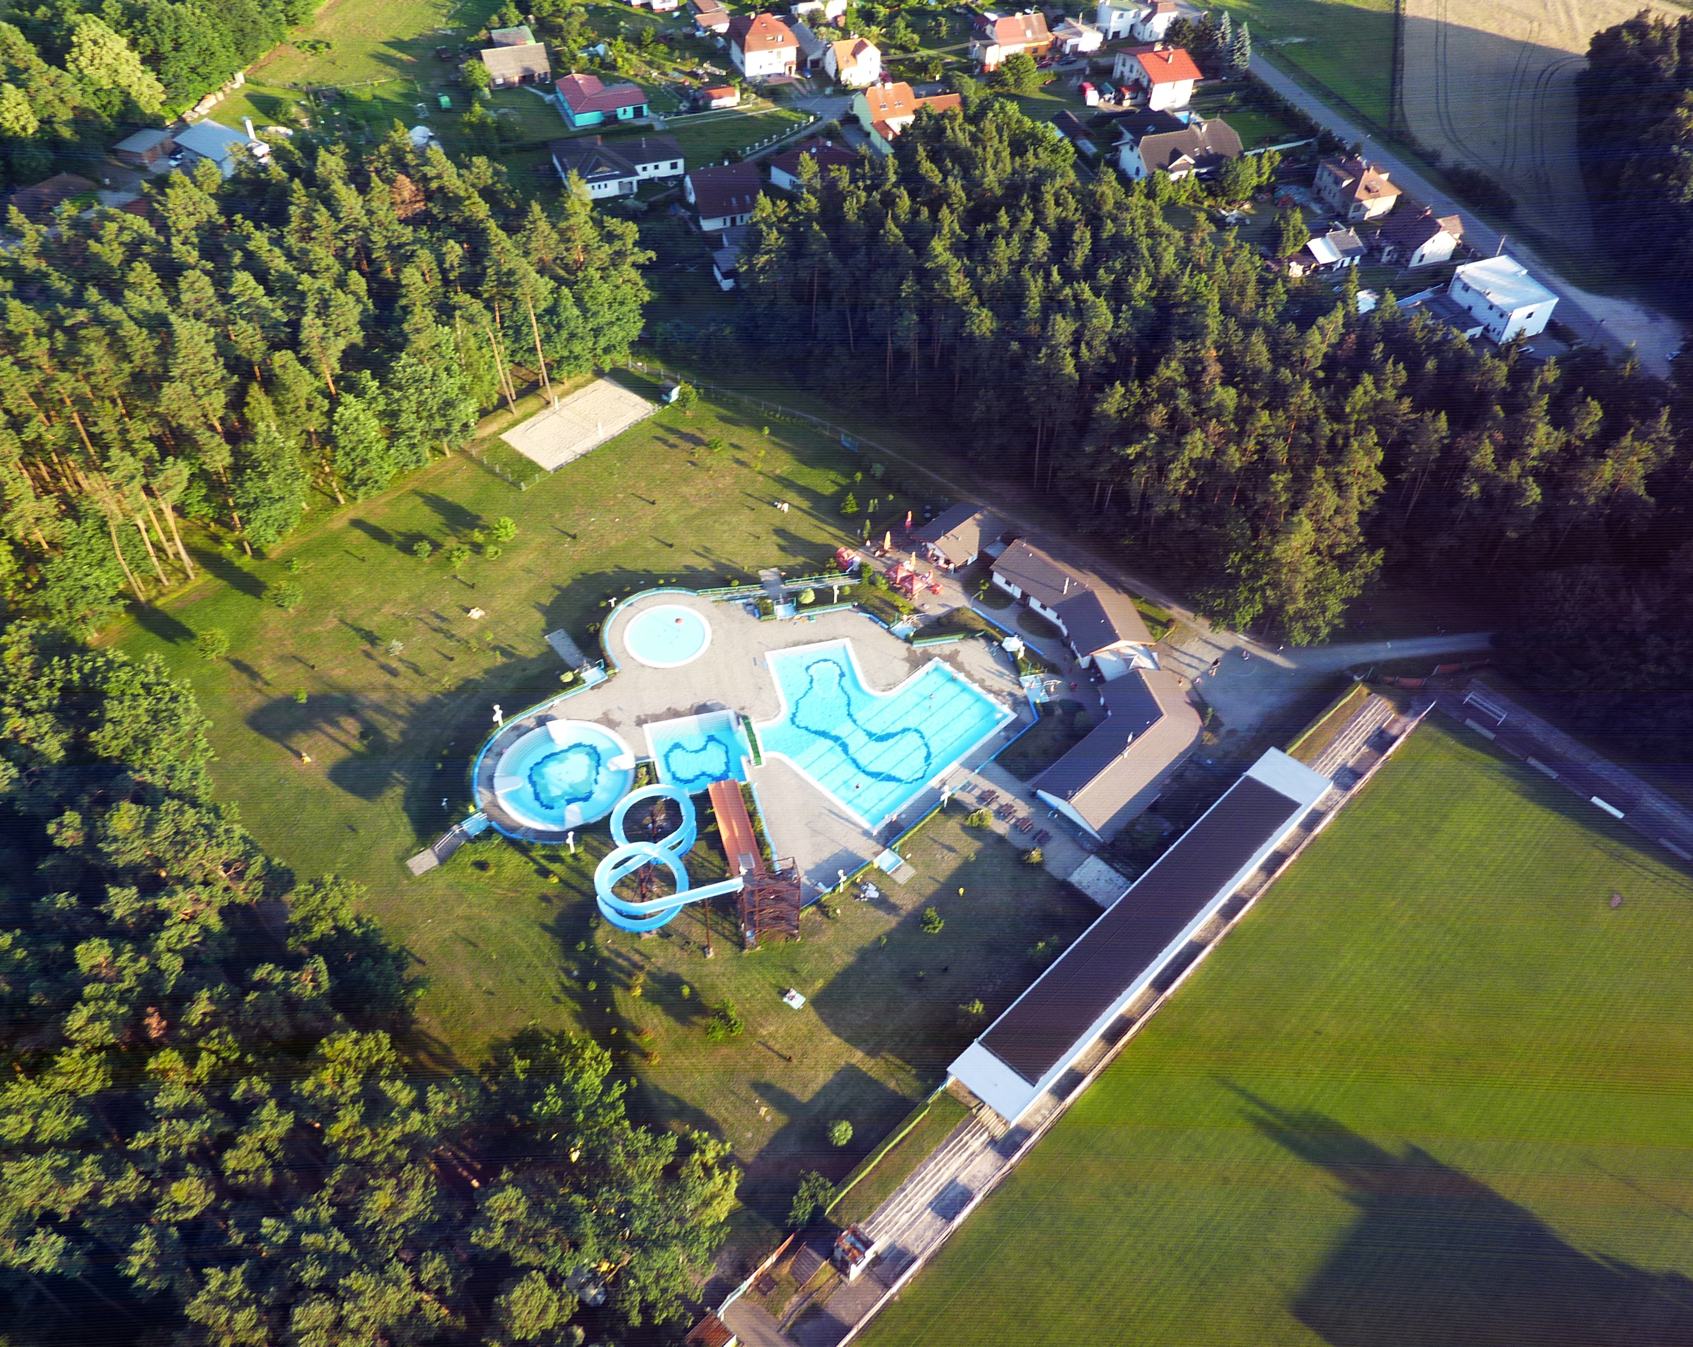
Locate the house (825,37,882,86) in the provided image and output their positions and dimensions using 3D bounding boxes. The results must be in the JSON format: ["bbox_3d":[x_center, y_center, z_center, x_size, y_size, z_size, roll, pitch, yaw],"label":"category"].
[{"bbox_3d":[2.104,-137.330,289.749,10.200,7.000,10.000,-16,51,-17],"label":"house"}]

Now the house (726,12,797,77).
[{"bbox_3d":[-18.470,-140.415,288.910,12.500,10.500,12.300,-14,50,-16],"label":"house"}]

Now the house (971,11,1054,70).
[{"bbox_3d":[38.605,-146.997,300.107,19.100,8.000,12.200,-14,50,-15],"label":"house"}]

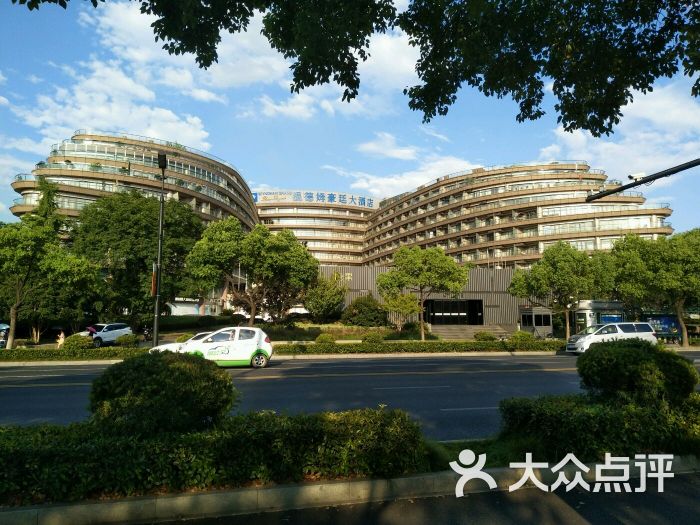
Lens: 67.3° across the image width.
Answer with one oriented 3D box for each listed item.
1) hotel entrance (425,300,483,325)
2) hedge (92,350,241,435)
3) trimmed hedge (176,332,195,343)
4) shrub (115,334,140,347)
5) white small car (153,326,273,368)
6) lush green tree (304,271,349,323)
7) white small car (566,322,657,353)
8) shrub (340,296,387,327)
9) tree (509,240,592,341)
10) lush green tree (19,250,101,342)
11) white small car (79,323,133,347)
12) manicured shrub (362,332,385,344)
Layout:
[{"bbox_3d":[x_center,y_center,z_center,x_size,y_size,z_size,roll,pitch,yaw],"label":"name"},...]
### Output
[{"bbox_3d":[11.025,5.353,56.050,6.326,2.640,1.000,1,-7,-11],"label":"hotel entrance"},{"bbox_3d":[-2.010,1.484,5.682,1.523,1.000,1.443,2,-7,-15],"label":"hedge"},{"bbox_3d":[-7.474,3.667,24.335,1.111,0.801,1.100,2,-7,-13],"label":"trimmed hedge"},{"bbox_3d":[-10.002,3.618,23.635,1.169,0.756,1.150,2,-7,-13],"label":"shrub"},{"bbox_3d":[-4.898,3.282,20.256,3.900,1.510,1.640,2,-7,-15],"label":"white small car"},{"bbox_3d":[-2.010,2.937,44.977,3.764,4.531,3.700,0,-7,0],"label":"lush green tree"},{"bbox_3d":[15.650,4.477,31.489,4.850,1.880,1.840,2,-7,-13],"label":"white small car"},{"bbox_3d":[1.209,3.997,43.839,4.002,2.658,3.700,0,-7,0],"label":"shrub"},{"bbox_3d":[12.573,1.968,33.273,5.164,6.797,5.058,2,-7,-15],"label":"tree"},{"bbox_3d":[-20.983,2.491,37.979,5.448,6.785,5.300,0,-7,0],"label":"lush green tree"},{"bbox_3d":[-18.074,5.216,38.249,1.860,1.660,4.500,-2,-7,18],"label":"white small car"},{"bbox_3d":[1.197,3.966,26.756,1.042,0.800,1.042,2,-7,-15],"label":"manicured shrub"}]

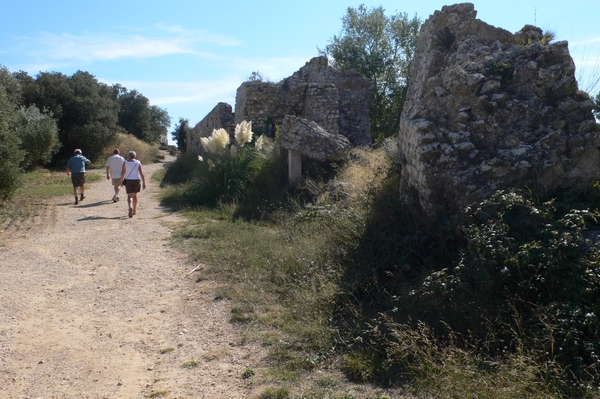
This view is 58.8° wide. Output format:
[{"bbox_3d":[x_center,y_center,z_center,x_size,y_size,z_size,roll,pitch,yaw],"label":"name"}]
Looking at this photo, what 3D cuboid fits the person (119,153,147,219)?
[{"bbox_3d":[-4.124,-0.367,13.200,0.620,1.650,0.500,-1,4,-15],"label":"person"}]

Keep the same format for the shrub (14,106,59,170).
[{"bbox_3d":[-12.609,-2.919,25.500,2.500,3.200,2.400,-2,4,-27],"label":"shrub"}]

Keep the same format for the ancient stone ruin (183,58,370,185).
[{"bbox_3d":[-1.700,-3.500,28.000,7.200,5.400,14.000,-1,4,-16],"label":"ancient stone ruin"}]

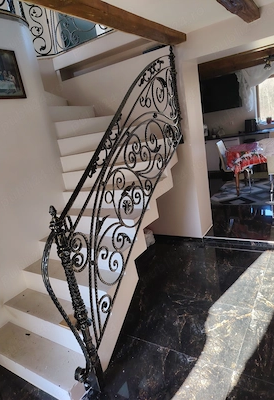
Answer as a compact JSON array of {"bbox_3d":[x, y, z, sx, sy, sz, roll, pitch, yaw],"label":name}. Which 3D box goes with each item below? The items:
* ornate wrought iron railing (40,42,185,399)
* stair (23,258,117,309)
[{"bbox_3d":[0.015,-0.170,2.156,0.150,2.210,2.070,0,17,31],"label":"ornate wrought iron railing"},{"bbox_3d":[-0.523,0.656,2.233,0.950,0.170,0.250,1,18,34],"label":"stair"}]

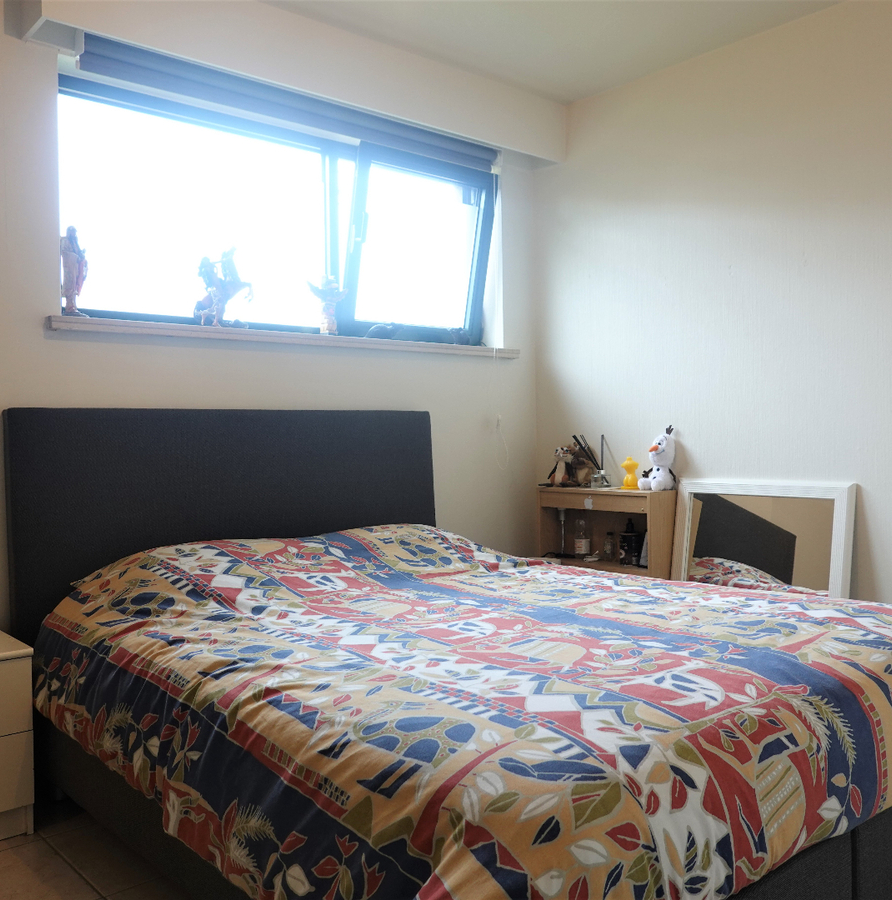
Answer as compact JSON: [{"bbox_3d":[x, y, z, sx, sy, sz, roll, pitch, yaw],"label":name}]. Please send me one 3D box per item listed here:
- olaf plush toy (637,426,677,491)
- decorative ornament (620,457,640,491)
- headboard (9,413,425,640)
[{"bbox_3d":[0.819,0.033,3.512,0.145,0.253,0.122,-2,1,-41],"label":"olaf plush toy"},{"bbox_3d":[0.733,0.096,3.581,0.053,0.134,0.063,-2,1,-41],"label":"decorative ornament"},{"bbox_3d":[-0.645,0.401,3.091,1.572,1.081,0.061,-2,-2,-41],"label":"headboard"}]

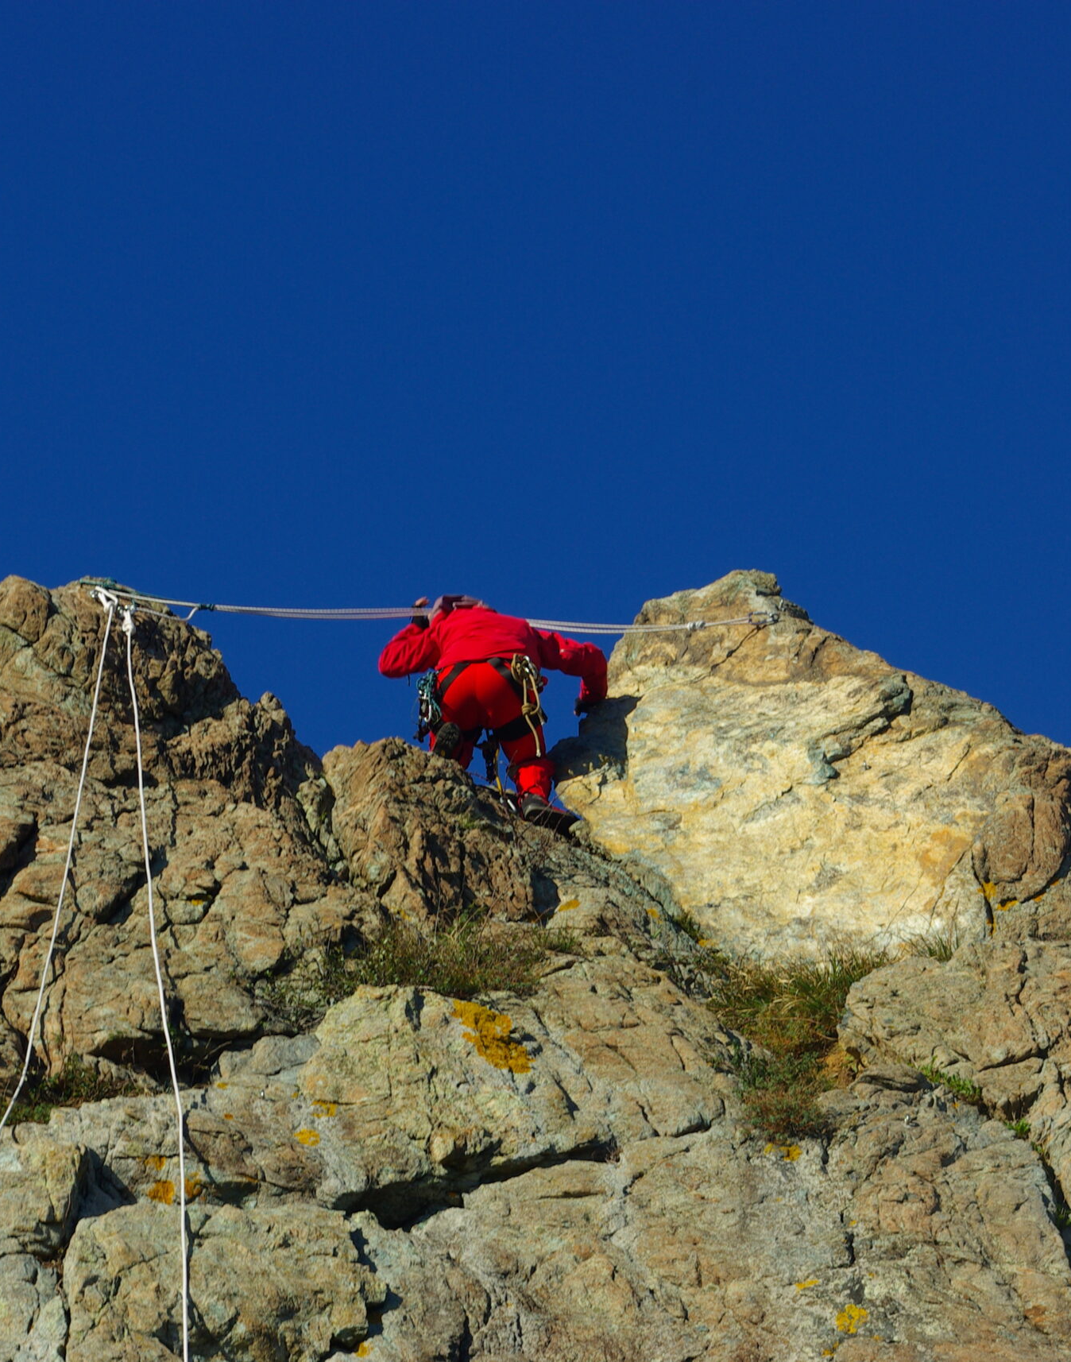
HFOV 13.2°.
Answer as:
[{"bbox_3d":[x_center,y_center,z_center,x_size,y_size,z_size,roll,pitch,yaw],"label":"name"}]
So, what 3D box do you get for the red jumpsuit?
[{"bbox_3d":[-0.179,0.065,19.000,0.920,1.150,0.780,4,-30,-7],"label":"red jumpsuit"}]

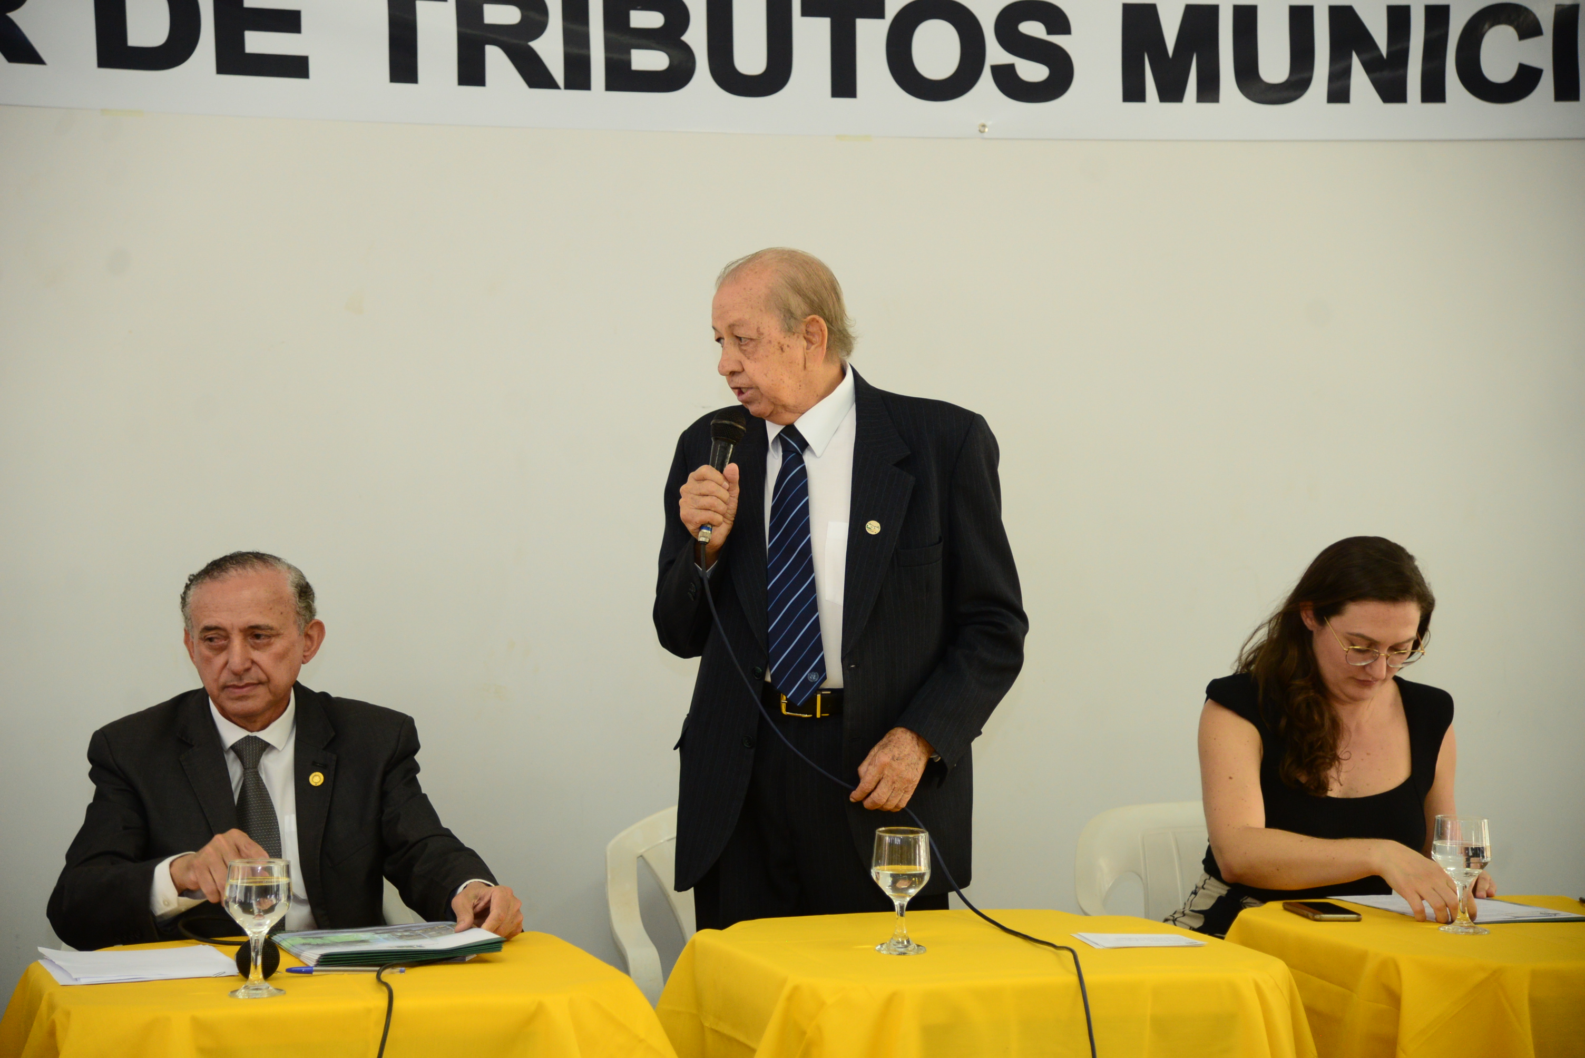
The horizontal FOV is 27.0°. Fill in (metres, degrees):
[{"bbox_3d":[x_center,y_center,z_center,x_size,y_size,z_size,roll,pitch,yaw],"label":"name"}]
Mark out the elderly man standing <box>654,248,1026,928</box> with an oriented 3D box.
[{"bbox_3d":[0.066,0.440,4.770,0.550,1.690,0.420,0,0,22],"label":"elderly man standing"}]

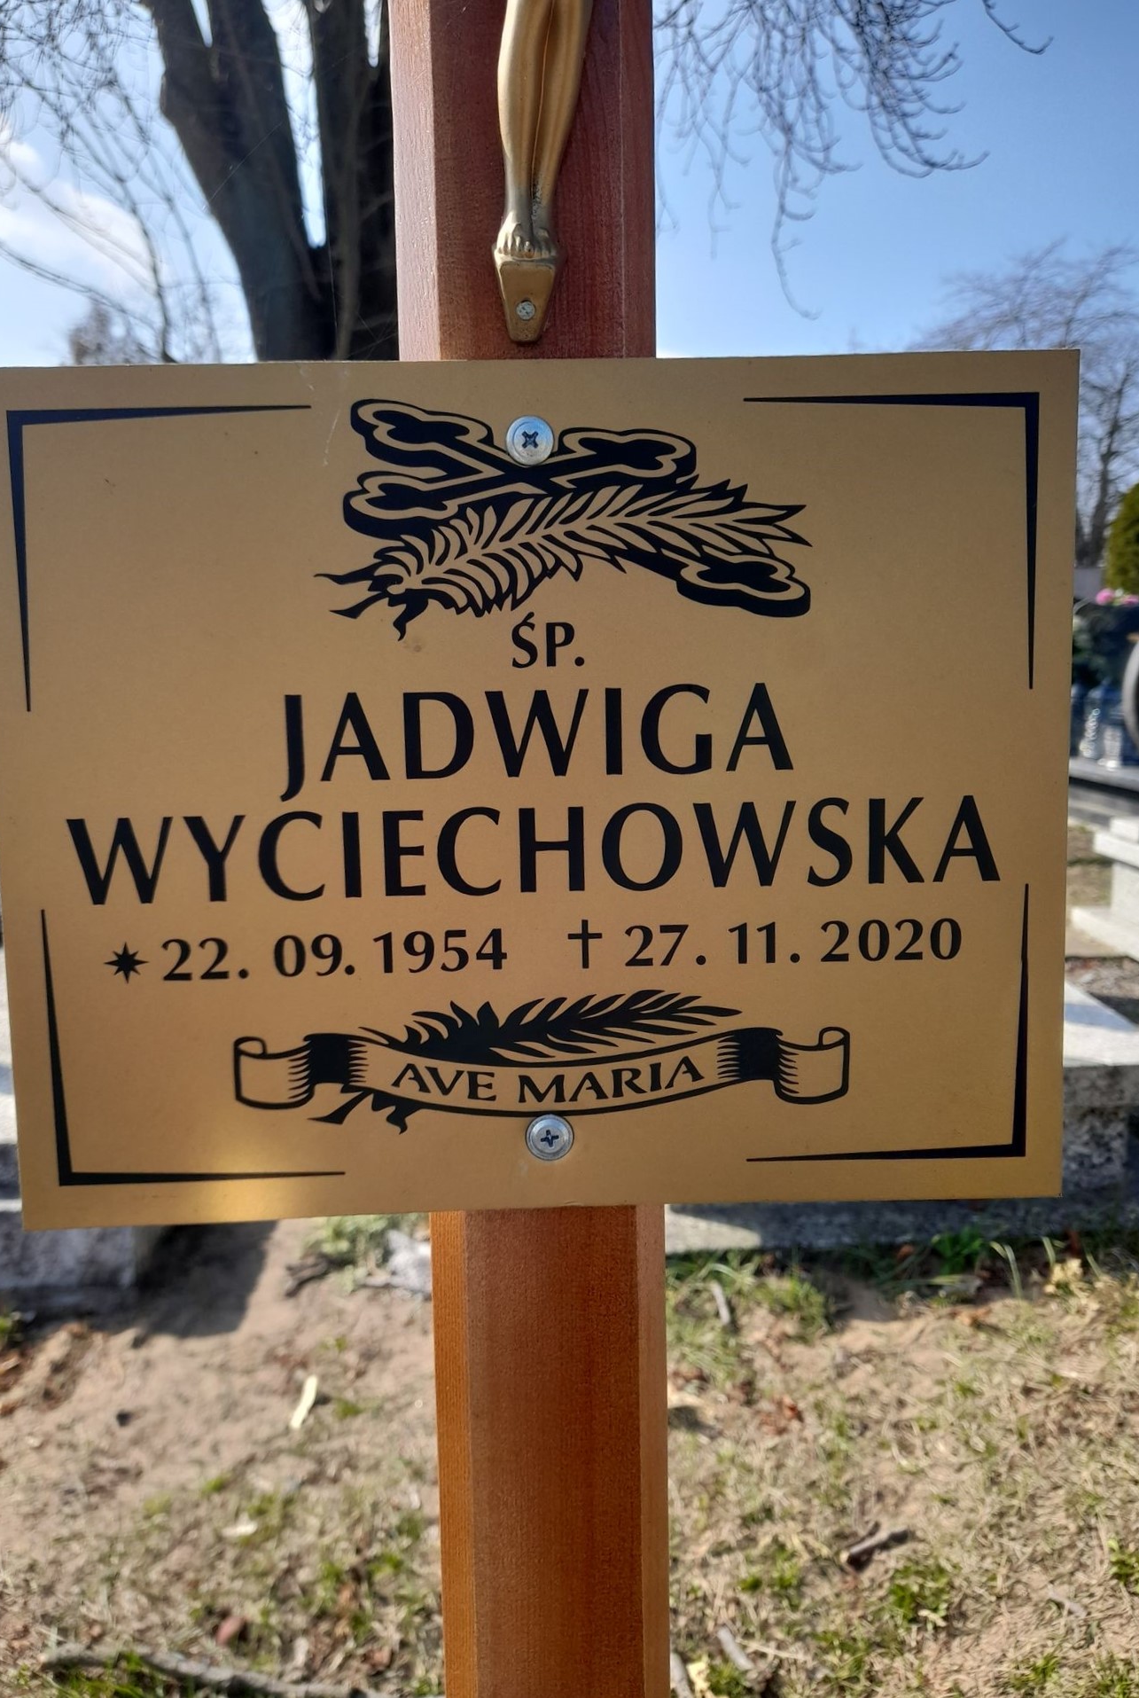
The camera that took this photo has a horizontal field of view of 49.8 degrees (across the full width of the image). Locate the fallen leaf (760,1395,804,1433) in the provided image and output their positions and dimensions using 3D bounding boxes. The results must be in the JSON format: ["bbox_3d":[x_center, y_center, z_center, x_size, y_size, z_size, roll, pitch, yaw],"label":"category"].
[{"bbox_3d":[0.338,0.901,1.956,0.065,0.027,0.065,-1,6,0],"label":"fallen leaf"}]

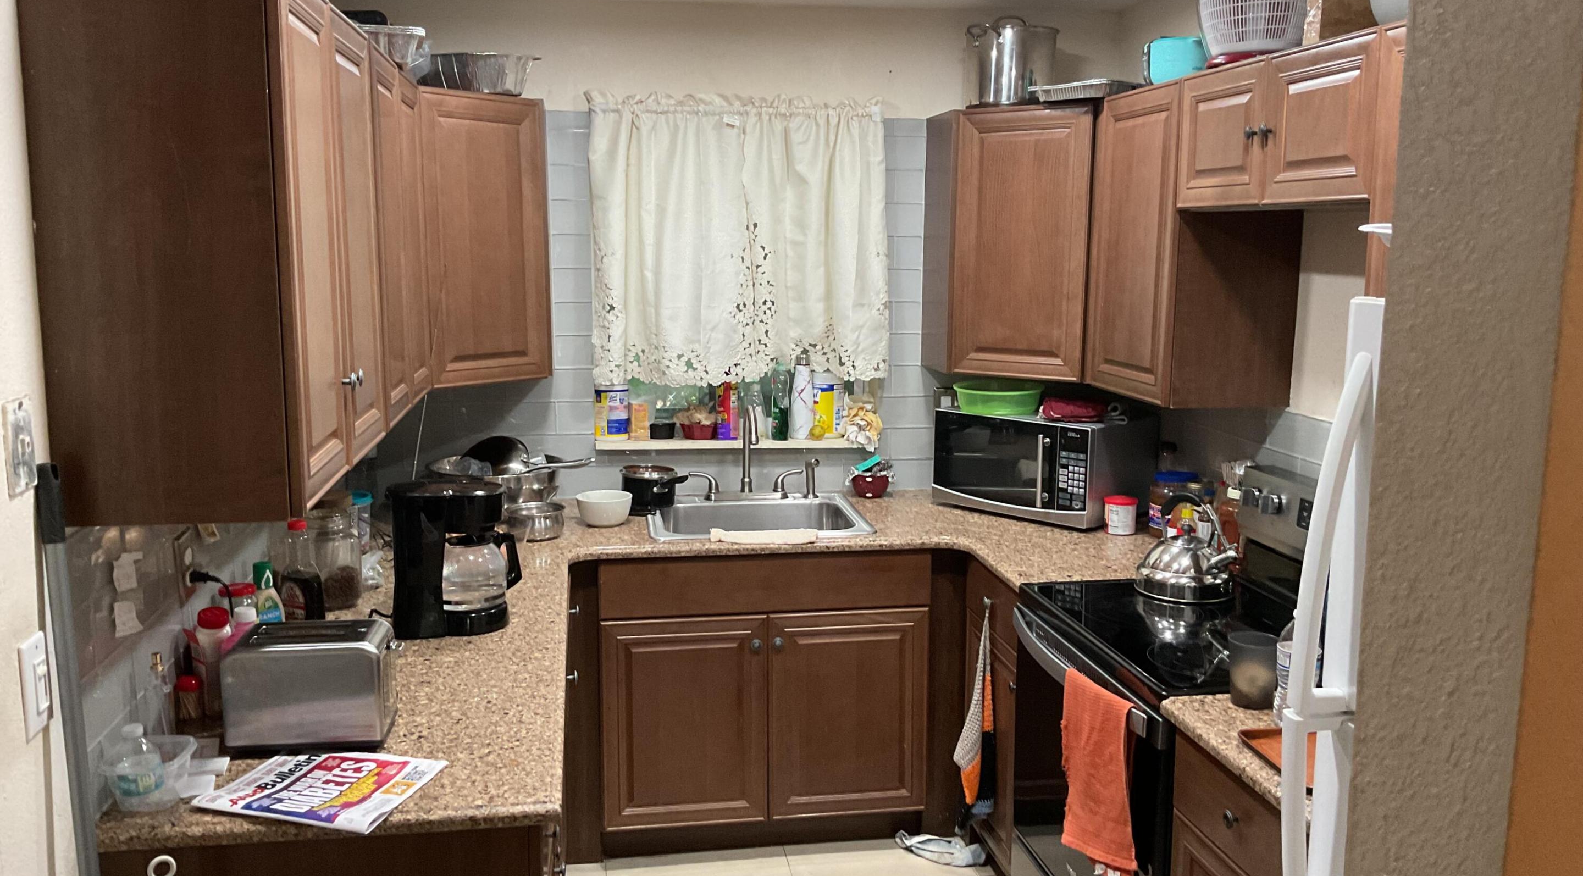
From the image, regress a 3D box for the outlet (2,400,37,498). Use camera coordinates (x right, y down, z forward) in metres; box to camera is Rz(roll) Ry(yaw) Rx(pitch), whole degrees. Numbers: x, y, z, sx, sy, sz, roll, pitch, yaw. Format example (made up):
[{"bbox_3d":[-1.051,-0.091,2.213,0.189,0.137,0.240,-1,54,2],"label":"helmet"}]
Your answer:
[{"bbox_3d":[-0.935,0.012,1.606,0.012,0.115,0.077,-1,9,-9],"label":"outlet"}]

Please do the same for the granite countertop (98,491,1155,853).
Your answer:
[{"bbox_3d":[0.015,0.367,3.065,2.325,0.034,2.235,-1,9,-9],"label":"granite countertop"}]

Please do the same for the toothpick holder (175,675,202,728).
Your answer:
[{"bbox_3d":[-0.995,0.431,2.188,0.039,0.081,0.039,-1,8,-9],"label":"toothpick holder"}]

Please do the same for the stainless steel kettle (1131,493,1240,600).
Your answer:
[{"bbox_3d":[0.925,0.243,3.051,0.225,0.235,0.265,-5,10,-31],"label":"stainless steel kettle"}]

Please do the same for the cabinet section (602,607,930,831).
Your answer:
[{"bbox_3d":[-0.111,0.731,3.952,0.905,0.603,0.580,-1,9,-9],"label":"cabinet section"}]

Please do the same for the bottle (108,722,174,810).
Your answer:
[{"bbox_3d":[-0.919,0.463,1.864,0.072,0.122,0.072,-4,10,-26],"label":"bottle"}]

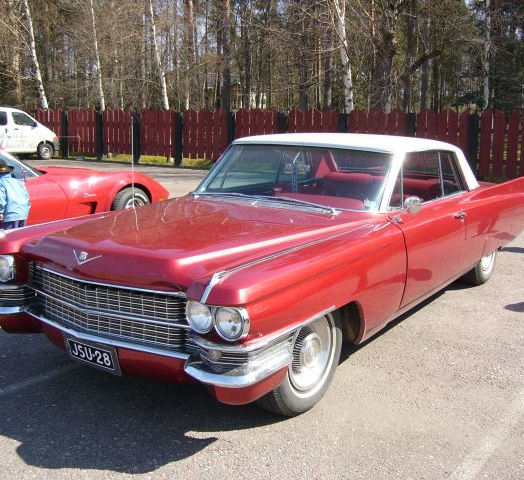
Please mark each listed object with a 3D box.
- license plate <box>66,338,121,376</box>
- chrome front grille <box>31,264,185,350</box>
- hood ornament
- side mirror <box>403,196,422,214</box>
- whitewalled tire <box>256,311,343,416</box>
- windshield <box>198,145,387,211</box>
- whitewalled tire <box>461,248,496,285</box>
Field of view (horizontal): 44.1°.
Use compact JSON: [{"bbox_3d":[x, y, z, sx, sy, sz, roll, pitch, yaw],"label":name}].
[{"bbox_3d":[-0.861,0.589,3.294,0.370,0.120,0.030,8,14,34],"label":"license plate"},{"bbox_3d":[-0.841,0.336,3.269,1.200,0.300,0.190,8,14,34],"label":"chrome front grille"},{"bbox_3d":[-0.872,0.092,3.170,0.200,0.060,0.060,8,14,34],"label":"hood ornament"},{"bbox_3d":[0.972,-0.227,4.157,0.120,0.120,0.070,8,14,34],"label":"side mirror"},{"bbox_3d":[0.191,0.580,3.474,0.200,0.700,0.700,8,14,34],"label":"whitewalled tire"},{"bbox_3d":[0.197,-0.470,4.630,1.520,0.150,0.560,8,57,34],"label":"windshield"},{"bbox_3d":[2.061,0.071,6.132,0.200,0.700,0.700,8,14,34],"label":"whitewalled tire"}]

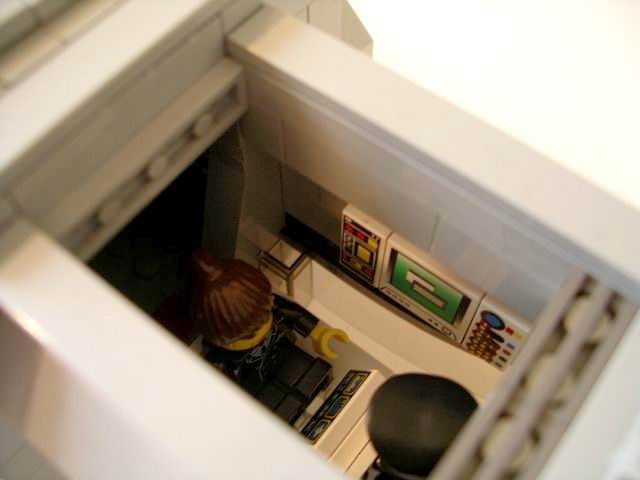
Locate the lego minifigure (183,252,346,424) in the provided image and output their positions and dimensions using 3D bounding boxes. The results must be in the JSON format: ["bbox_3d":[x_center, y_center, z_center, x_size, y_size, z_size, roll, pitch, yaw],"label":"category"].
[{"bbox_3d":[-0.012,0.017,0.114,0.024,0.032,0.024,35,66,17],"label":"lego minifigure"}]

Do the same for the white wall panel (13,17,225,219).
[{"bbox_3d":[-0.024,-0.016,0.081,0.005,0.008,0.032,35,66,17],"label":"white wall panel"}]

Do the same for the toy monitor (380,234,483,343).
[{"bbox_3d":[0.017,0.007,0.106,0.016,0.016,0.003,35,66,17],"label":"toy monitor"}]

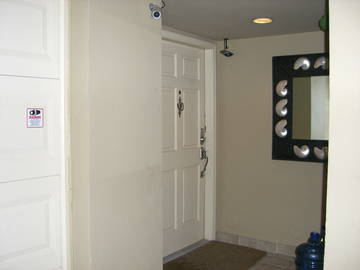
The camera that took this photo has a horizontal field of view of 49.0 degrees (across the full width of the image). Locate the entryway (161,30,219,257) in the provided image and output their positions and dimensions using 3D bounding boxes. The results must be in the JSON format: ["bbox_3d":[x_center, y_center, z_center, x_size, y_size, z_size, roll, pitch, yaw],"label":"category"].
[{"bbox_3d":[0.040,0.111,3.775,0.135,2.080,1.010,2,4,36],"label":"entryway"}]

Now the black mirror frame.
[{"bbox_3d":[1.270,-0.233,3.473,0.970,0.970,0.040,2,4,36],"label":"black mirror frame"}]

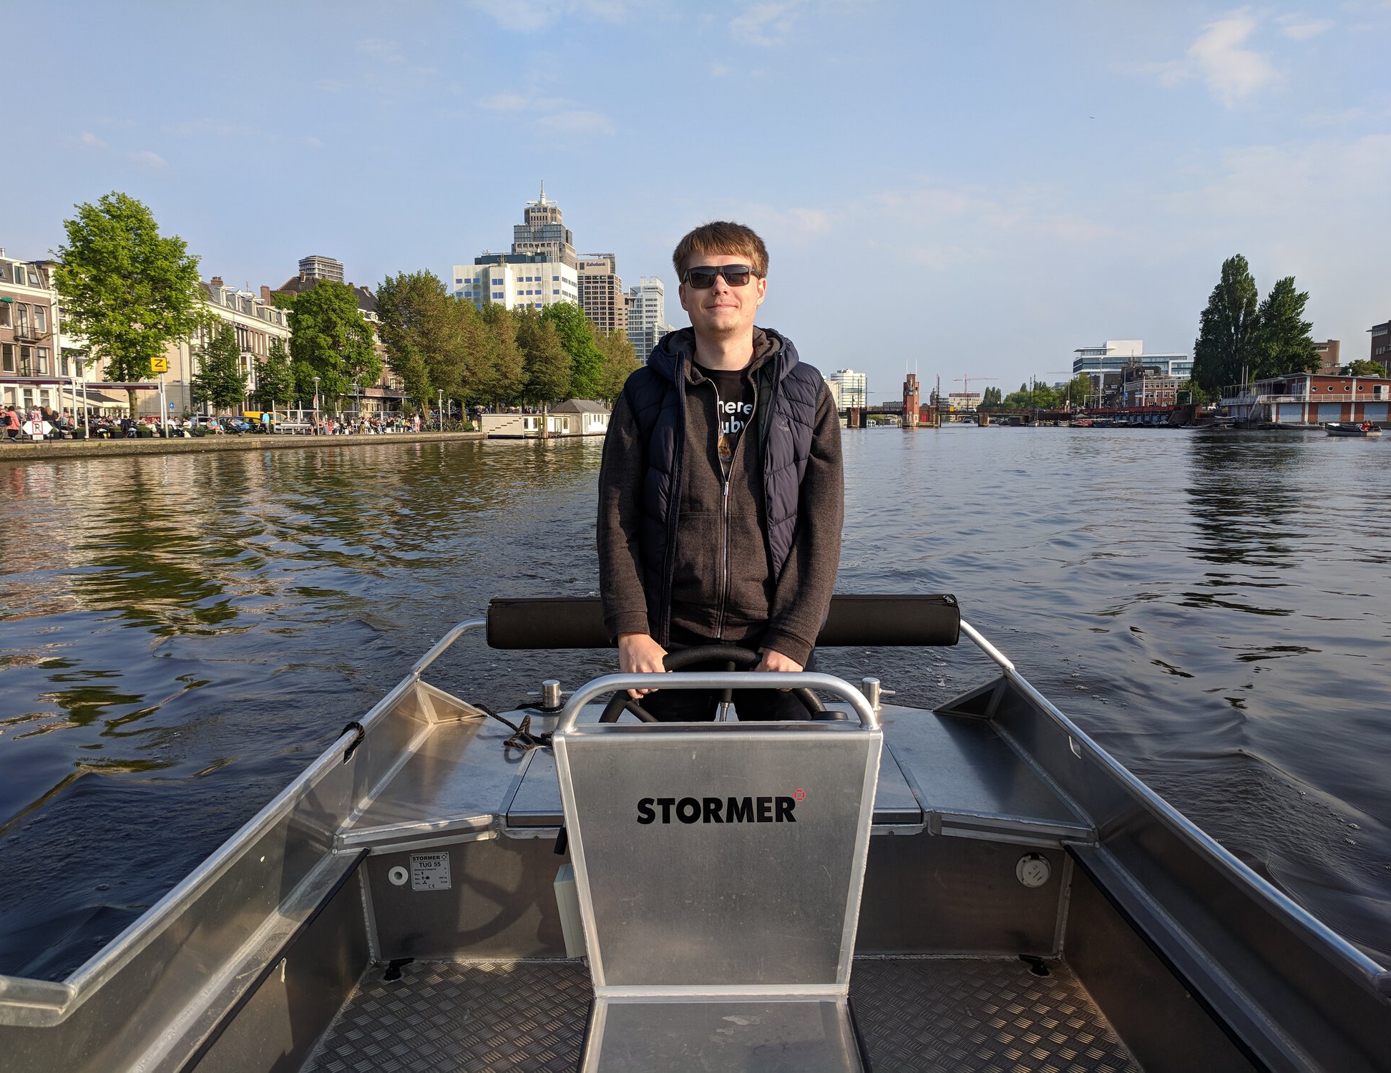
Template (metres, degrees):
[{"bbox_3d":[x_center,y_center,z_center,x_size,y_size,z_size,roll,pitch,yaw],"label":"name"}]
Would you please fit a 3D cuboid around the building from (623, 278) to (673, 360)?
[{"bbox_3d":[-30.682,-119.757,694.264,27.000,94.406,25.000,-2,6,-17],"label":"building"}]

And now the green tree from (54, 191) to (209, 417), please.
[{"bbox_3d":[-37.148,-14.603,70.858,10.200,15.965,10.200,0,6,0],"label":"green tree"}]

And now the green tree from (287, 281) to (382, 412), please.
[{"bbox_3d":[-33.227,-16.509,98.813,8.500,13.887,8.500,0,6,0],"label":"green tree"}]

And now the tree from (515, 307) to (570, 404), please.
[{"bbox_3d":[-20.497,-22.488,144.437,7.800,16.198,7.800,0,6,0],"label":"tree"}]

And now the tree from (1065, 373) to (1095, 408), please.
[{"bbox_3d":[101.183,-35.954,282.782,8.000,13.545,8.000,0,6,0],"label":"tree"}]

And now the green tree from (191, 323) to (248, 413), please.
[{"bbox_3d":[-38.126,-12.643,86.145,5.000,8.719,5.000,0,6,0],"label":"green tree"}]

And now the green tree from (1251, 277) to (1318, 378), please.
[{"bbox_3d":[99.859,-31.489,182.691,12.000,24.887,12.000,0,6,0],"label":"green tree"}]

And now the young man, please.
[{"bbox_3d":[0.054,0.223,2.377,0.555,1.810,0.530,0,6,0],"label":"young man"}]

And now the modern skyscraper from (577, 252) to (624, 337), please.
[{"bbox_3d":[-71.540,-147.563,813.943,33.000,124.883,30.000,1,6,7],"label":"modern skyscraper"}]

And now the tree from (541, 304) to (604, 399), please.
[{"bbox_3d":[-17.676,-24.609,155.274,9.000,18.140,9.000,0,6,0],"label":"tree"}]

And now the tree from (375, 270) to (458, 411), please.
[{"bbox_3d":[-29.727,-19.789,114.548,9.600,16.907,9.600,0,6,0],"label":"tree"}]

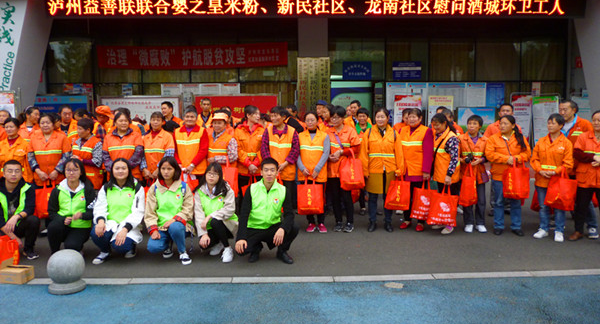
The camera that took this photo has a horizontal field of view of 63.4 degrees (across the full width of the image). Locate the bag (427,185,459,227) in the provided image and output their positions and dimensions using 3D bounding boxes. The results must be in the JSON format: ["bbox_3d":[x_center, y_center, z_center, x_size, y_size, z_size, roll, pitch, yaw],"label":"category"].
[{"bbox_3d":[1.780,0.557,6.061,0.370,0.530,0.110,1,5,18],"label":"bag"}]

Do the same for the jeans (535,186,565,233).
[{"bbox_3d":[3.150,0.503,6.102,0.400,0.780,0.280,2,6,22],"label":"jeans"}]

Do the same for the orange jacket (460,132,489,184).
[{"bbox_3d":[2.281,-0.033,6.379,0.410,0.690,0.270,1,6,8],"label":"orange jacket"}]

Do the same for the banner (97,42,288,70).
[{"bbox_3d":[-2.679,-2.642,12.095,4.850,0.570,0.050,0,6,0],"label":"banner"}]

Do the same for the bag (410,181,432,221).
[{"bbox_3d":[1.586,0.497,6.257,0.350,0.546,0.110,1,5,18],"label":"bag"}]

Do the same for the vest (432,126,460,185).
[{"bbox_3d":[1.893,-0.084,6.270,0.400,0.700,0.290,4,7,37],"label":"vest"}]

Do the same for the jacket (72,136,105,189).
[{"bbox_3d":[-2.723,0.002,6.219,0.350,0.707,0.280,0,4,3],"label":"jacket"}]

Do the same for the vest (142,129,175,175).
[{"bbox_3d":[-1.840,-0.109,6.310,0.400,0.651,0.290,-1,4,-10],"label":"vest"}]

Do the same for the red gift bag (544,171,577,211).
[{"bbox_3d":[3.165,0.358,5.896,0.350,0.470,0.140,2,6,15],"label":"red gift bag"}]

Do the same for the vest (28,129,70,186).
[{"bbox_3d":[-3.240,-0.058,6.276,0.500,0.730,0.290,-1,6,-12],"label":"vest"}]

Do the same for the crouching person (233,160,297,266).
[{"bbox_3d":[-0.359,0.509,5.200,0.660,1.060,0.680,0,5,3],"label":"crouching person"}]

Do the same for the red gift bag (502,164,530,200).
[{"bbox_3d":[2.704,0.244,6.076,0.330,0.460,0.140,1,6,5],"label":"red gift bag"}]

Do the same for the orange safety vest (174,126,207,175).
[{"bbox_3d":[-1.433,-0.151,6.380,0.440,0.660,0.290,-1,5,-6],"label":"orange safety vest"}]

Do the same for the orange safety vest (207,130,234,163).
[{"bbox_3d":[-1.057,-0.118,6.410,0.380,0.595,0.280,0,4,3],"label":"orange safety vest"}]

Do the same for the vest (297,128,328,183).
[{"bbox_3d":[0.171,-0.085,6.370,0.420,0.710,0.280,0,5,-3],"label":"vest"}]

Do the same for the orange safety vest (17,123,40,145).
[{"bbox_3d":[-3.816,-0.261,6.859,0.450,0.650,0.280,-2,6,-20],"label":"orange safety vest"}]

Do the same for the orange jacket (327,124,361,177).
[{"bbox_3d":[0.578,-0.141,6.308,0.440,0.716,0.340,1,5,18],"label":"orange jacket"}]

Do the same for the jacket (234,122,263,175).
[{"bbox_3d":[-0.678,-0.173,6.450,0.420,0.700,0.270,-1,5,-6],"label":"jacket"}]

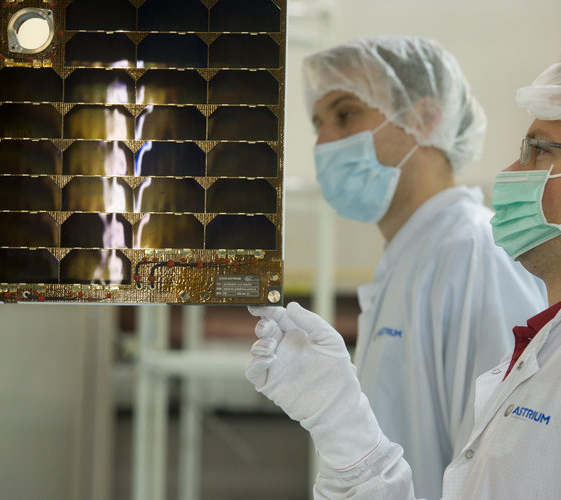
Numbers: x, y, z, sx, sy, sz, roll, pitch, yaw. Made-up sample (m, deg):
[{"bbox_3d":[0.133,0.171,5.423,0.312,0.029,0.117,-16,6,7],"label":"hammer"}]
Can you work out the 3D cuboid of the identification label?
[{"bbox_3d":[-0.048,0.041,3.150,0.050,0.025,0.001,1,-5,1],"label":"identification label"}]

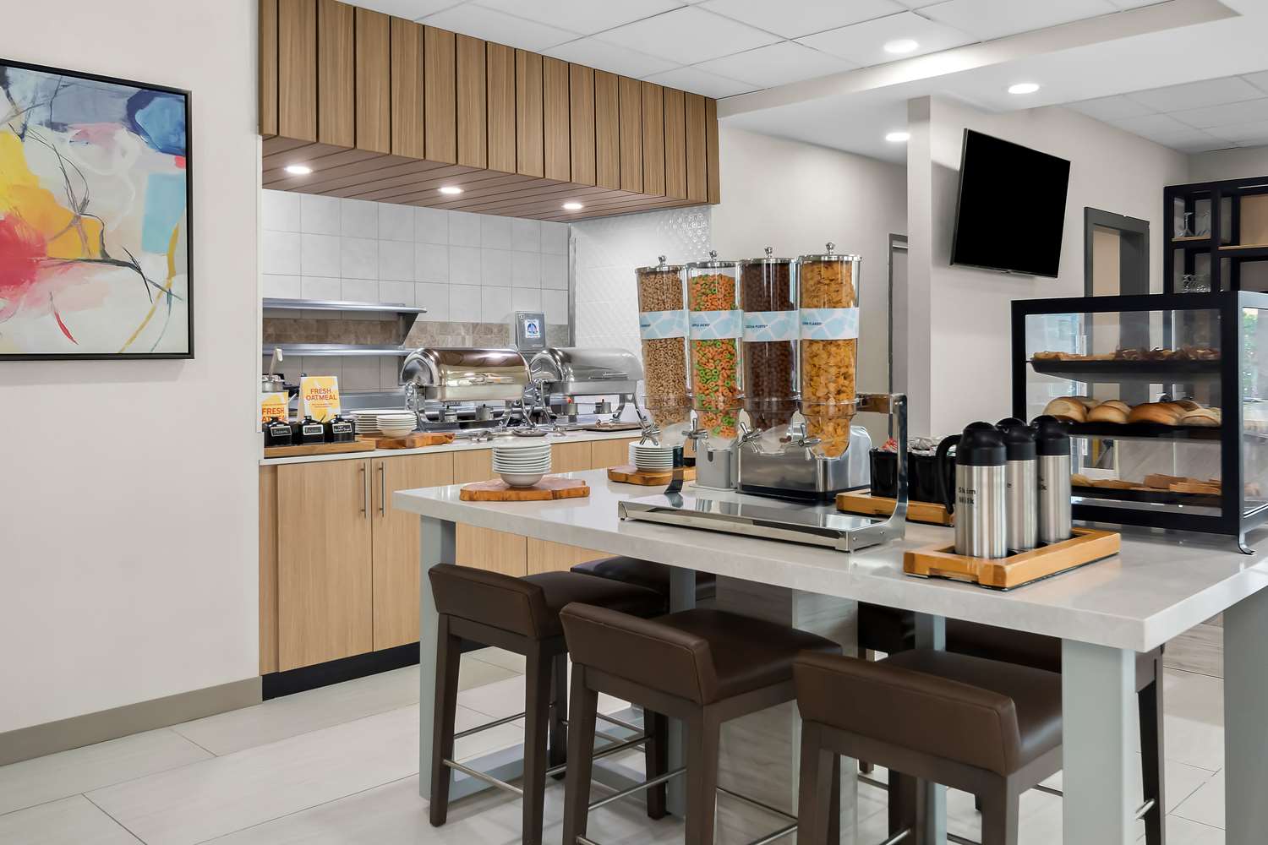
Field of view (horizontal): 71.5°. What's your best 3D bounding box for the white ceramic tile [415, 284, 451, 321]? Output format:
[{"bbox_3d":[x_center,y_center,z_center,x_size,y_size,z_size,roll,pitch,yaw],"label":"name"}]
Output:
[{"bbox_3d":[-1.121,-0.668,4.898,0.215,0.217,0.012,-3,4,-41],"label":"white ceramic tile"}]

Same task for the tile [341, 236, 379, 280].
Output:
[{"bbox_3d":[-1.364,-0.815,4.386,0.200,0.200,0.010,-2,3,-40],"label":"tile"}]

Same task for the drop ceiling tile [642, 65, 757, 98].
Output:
[{"bbox_3d":[0.364,-1.751,4.542,0.297,0.020,0.558,3,4,45],"label":"drop ceiling tile"}]

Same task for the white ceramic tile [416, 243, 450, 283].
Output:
[{"bbox_3d":[-1.062,-0.835,4.633,0.200,0.200,0.010,-2,3,-40],"label":"white ceramic tile"}]

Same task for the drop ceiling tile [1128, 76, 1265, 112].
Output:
[{"bbox_3d":[2.985,-1.732,4.650,0.600,0.020,0.600,-3,4,-45],"label":"drop ceiling tile"}]

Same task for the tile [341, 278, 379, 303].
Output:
[{"bbox_3d":[-1.446,-0.650,4.645,0.215,0.217,0.012,-3,4,-41],"label":"tile"}]

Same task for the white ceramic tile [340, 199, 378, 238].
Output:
[{"bbox_3d":[-1.365,-1.017,4.386,0.200,0.188,0.010,-2,3,-40],"label":"white ceramic tile"}]

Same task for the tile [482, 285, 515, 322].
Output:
[{"bbox_3d":[-0.753,-0.662,4.884,0.197,0.190,0.010,-2,4,-41],"label":"tile"}]

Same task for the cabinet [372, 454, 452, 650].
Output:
[{"bbox_3d":[-1.114,0.526,3.941,0.380,0.800,0.550,-3,4,-42],"label":"cabinet"}]

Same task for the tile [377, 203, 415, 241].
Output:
[{"bbox_3d":[-1.214,-1.023,4.487,0.197,0.190,0.010,-2,4,-41],"label":"tile"}]

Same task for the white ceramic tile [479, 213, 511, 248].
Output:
[{"bbox_3d":[-0.764,-1.059,4.851,0.197,0.190,0.010,-2,4,-41],"label":"white ceramic tile"}]

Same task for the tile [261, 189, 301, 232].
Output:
[{"bbox_3d":[-1.663,-0.998,4.143,0.200,0.188,0.010,-2,3,-40],"label":"tile"}]

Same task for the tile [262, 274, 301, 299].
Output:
[{"bbox_3d":[-1.765,-0.629,4.397,0.215,0.217,0.012,-3,4,-41],"label":"tile"}]

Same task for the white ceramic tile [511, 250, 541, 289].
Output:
[{"bbox_3d":[-0.643,-0.919,5.270,0.215,0.217,0.012,-3,4,-41],"label":"white ceramic tile"}]

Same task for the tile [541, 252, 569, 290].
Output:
[{"bbox_3d":[-0.460,-0.874,5.125,0.200,0.200,0.010,-2,3,-40],"label":"tile"}]

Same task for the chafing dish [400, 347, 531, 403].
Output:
[{"bbox_3d":[-0.928,-0.266,4.777,0.530,0.310,0.420,-3,4,-44],"label":"chafing dish"}]

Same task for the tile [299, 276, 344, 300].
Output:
[{"bbox_3d":[-1.513,-0.602,4.265,0.200,0.200,0.010,-2,3,-40],"label":"tile"}]

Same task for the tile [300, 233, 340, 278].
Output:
[{"bbox_3d":[-1.513,-0.805,4.265,0.200,0.200,0.010,-2,3,-40],"label":"tile"}]

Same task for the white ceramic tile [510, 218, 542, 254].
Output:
[{"bbox_3d":[-0.610,-1.059,4.976,0.197,0.190,0.010,-2,4,-41],"label":"white ceramic tile"}]

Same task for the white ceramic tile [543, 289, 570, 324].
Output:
[{"bbox_3d":[-0.453,-0.683,5.124,0.197,0.190,0.010,-2,4,-41],"label":"white ceramic tile"}]

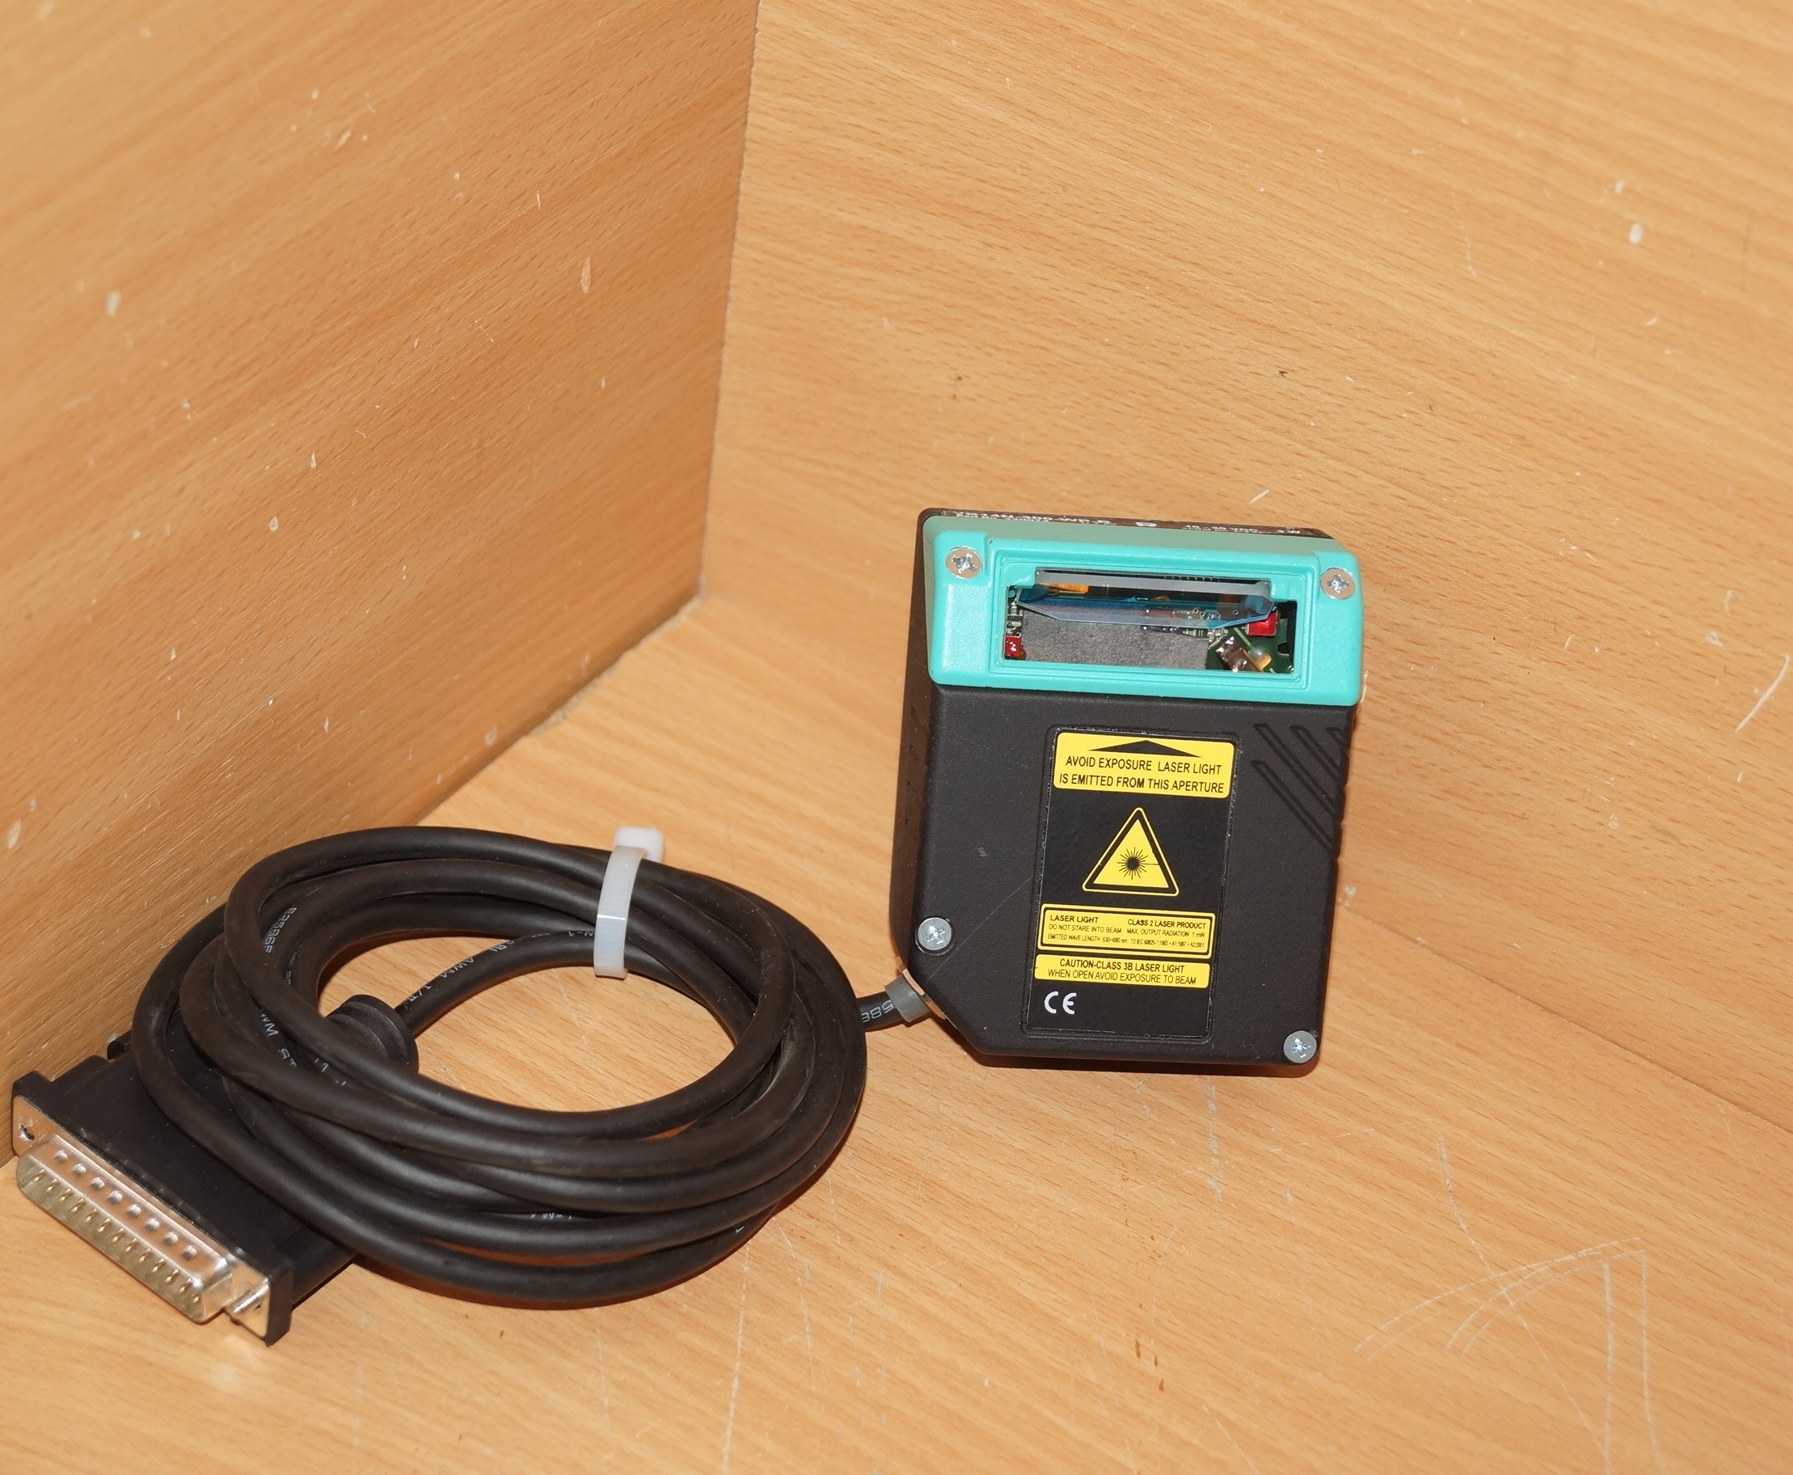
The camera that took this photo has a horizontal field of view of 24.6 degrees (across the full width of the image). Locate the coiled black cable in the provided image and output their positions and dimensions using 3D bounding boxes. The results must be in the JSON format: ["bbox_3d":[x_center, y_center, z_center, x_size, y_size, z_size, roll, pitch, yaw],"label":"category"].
[{"bbox_3d":[-0.058,0.043,0.617,0.110,0.032,0.089,5,40,-4],"label":"coiled black cable"}]

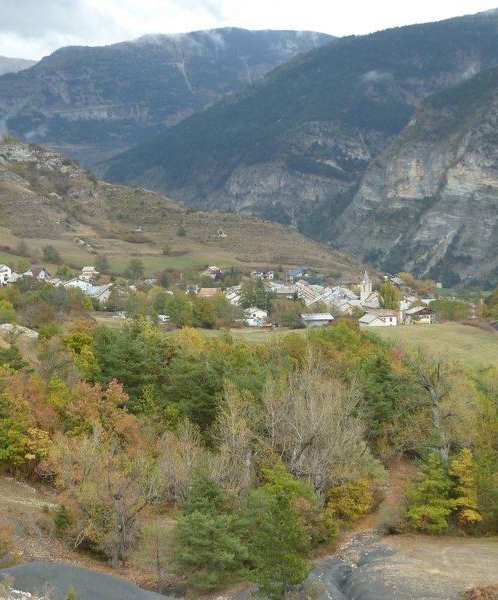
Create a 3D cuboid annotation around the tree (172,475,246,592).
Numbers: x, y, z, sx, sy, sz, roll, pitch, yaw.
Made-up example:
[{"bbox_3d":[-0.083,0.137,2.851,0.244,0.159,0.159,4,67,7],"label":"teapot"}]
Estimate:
[{"bbox_3d":[-3.290,19.390,106.000,6.200,9.500,6.200,0,3,0],"label":"tree"}]

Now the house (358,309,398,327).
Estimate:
[{"bbox_3d":[56.833,7.930,560.000,14.000,7.400,12.000,-1,4,-12],"label":"house"}]

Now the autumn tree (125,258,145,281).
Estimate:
[{"bbox_3d":[-61.610,-16.560,690.000,10.800,12.000,10.500,0,3,0],"label":"autumn tree"}]

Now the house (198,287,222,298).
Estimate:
[{"bbox_3d":[-19.385,-3.525,640.000,11.000,6.800,9.000,0,4,-2],"label":"house"}]

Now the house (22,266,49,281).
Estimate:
[{"bbox_3d":[-101.980,-12.360,610.000,9.000,7.000,10.000,-2,3,-40],"label":"house"}]

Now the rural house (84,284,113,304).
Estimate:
[{"bbox_3d":[-62.960,-2.400,530.000,9.000,8.200,9.000,-2,3,-38],"label":"rural house"}]

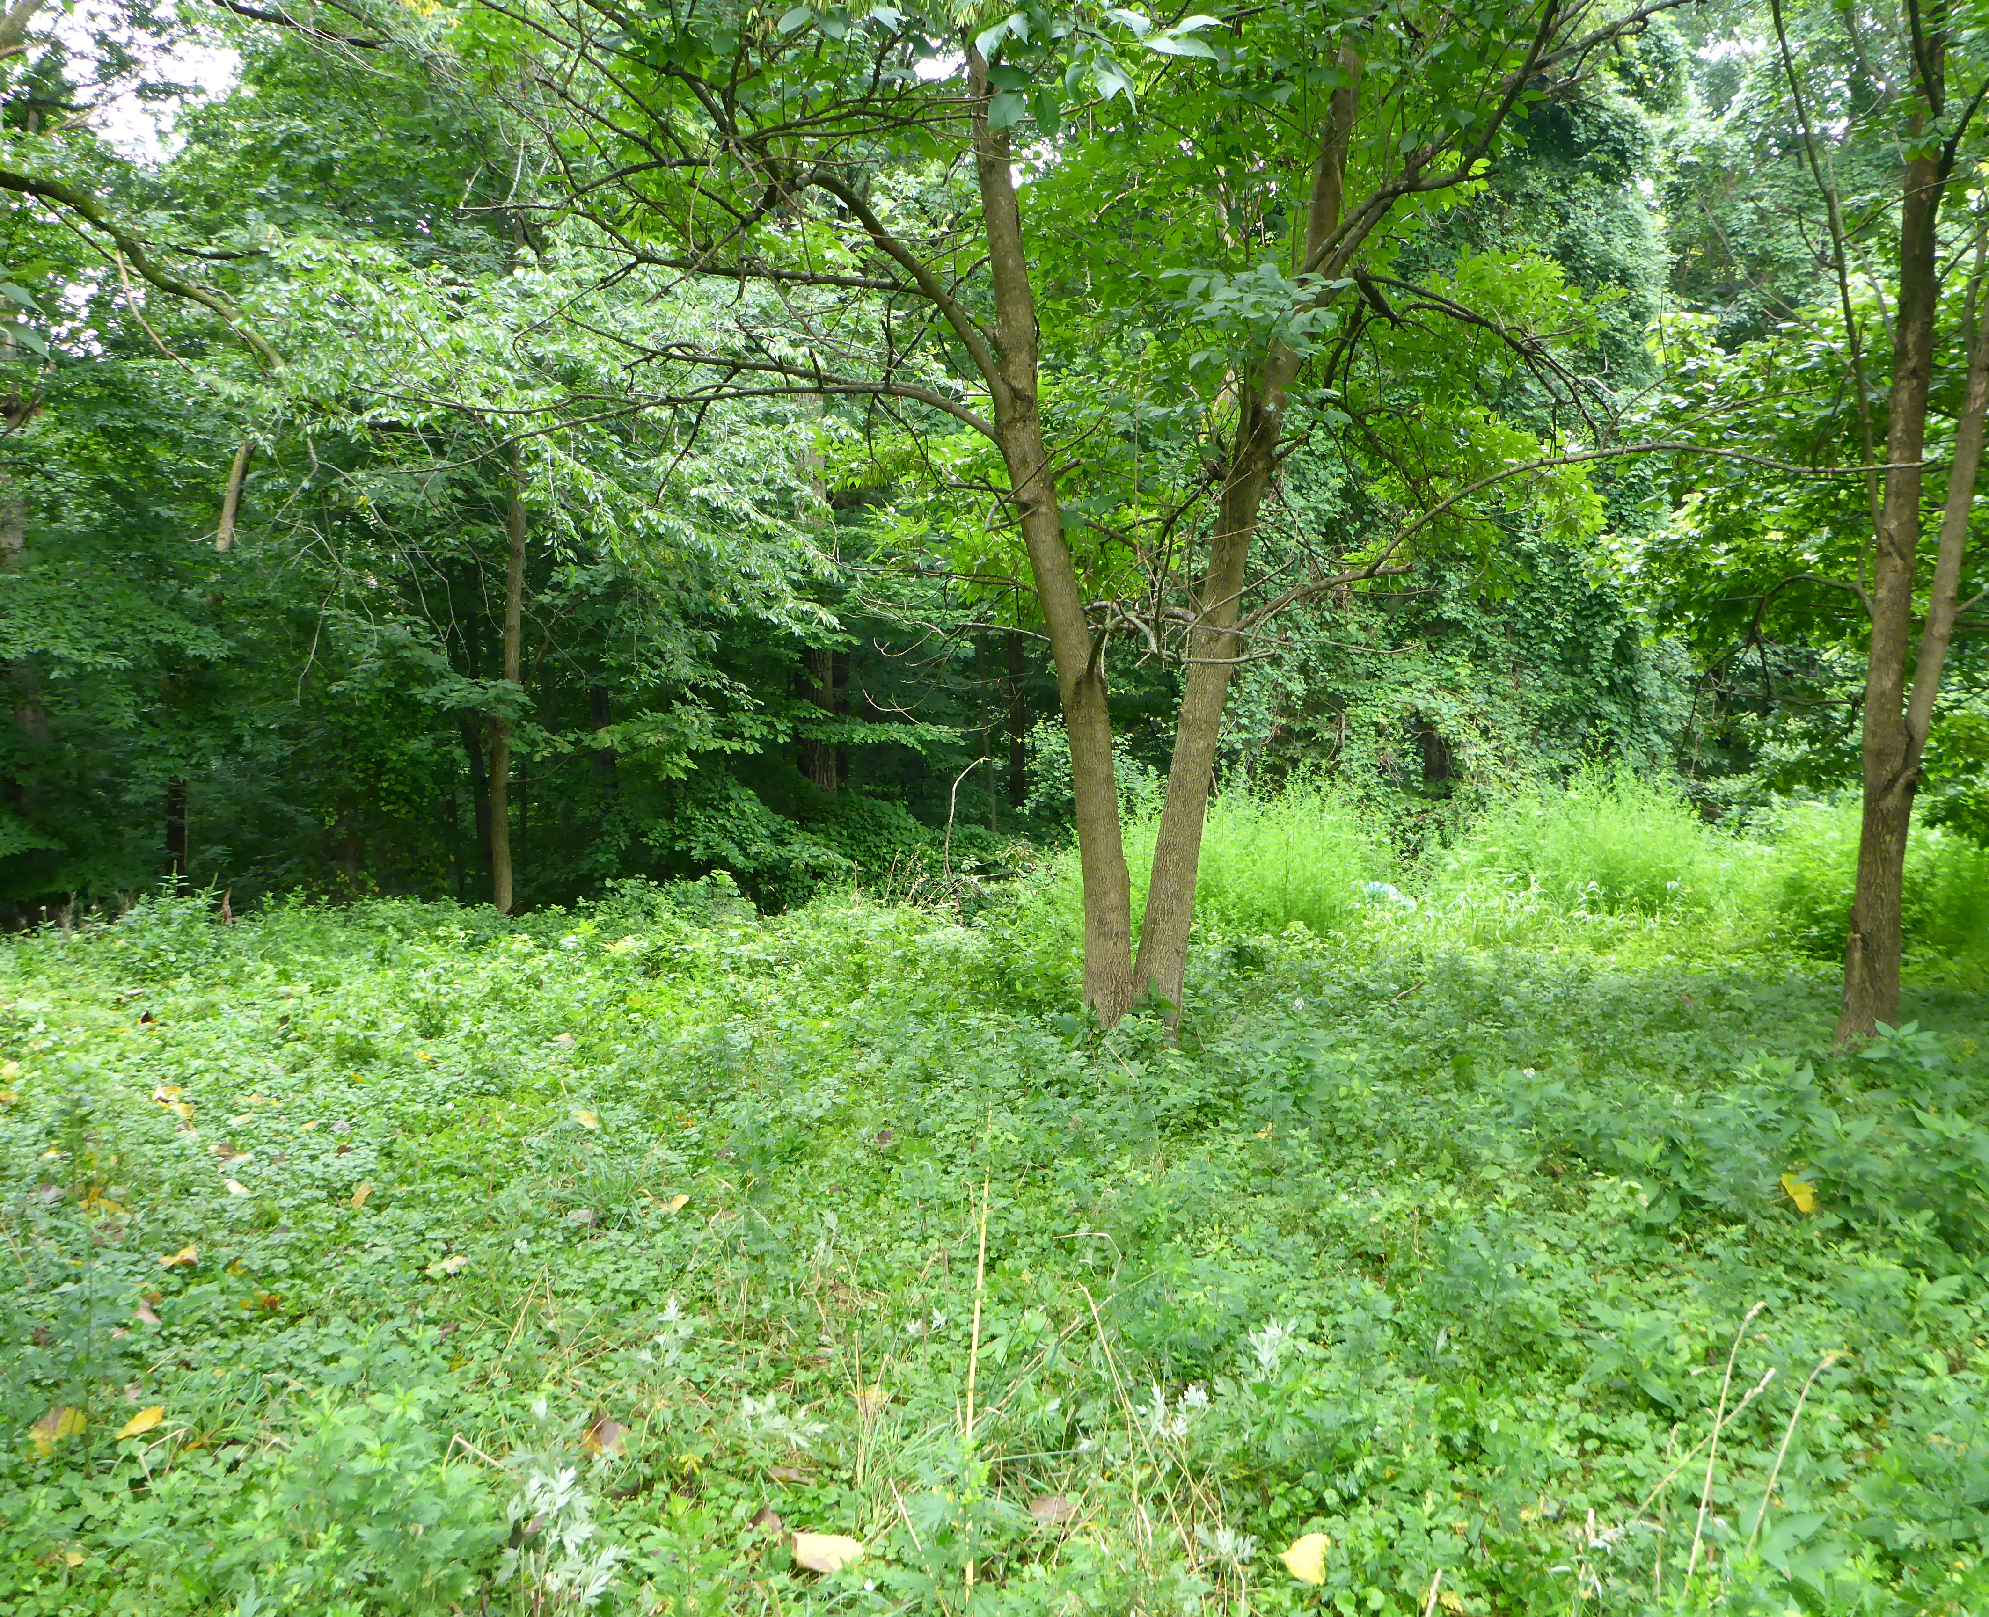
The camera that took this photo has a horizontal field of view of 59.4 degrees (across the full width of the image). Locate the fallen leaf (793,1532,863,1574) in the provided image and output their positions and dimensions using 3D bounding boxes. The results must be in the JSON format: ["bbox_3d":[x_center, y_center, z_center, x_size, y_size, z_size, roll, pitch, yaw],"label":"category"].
[{"bbox_3d":[-0.294,1.315,3.080,0.128,0.045,0.100,0,3,0],"label":"fallen leaf"}]

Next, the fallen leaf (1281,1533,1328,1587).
[{"bbox_3d":[0.547,1.325,3.080,0.090,0.050,0.090,0,3,0],"label":"fallen leaf"}]

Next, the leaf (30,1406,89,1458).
[{"bbox_3d":[-1.931,1.285,3.600,0.115,0.050,0.110,0,3,0],"label":"leaf"}]

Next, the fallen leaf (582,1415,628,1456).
[{"bbox_3d":[-0.803,1.295,3.600,0.095,0.045,0.090,0,3,0],"label":"fallen leaf"}]

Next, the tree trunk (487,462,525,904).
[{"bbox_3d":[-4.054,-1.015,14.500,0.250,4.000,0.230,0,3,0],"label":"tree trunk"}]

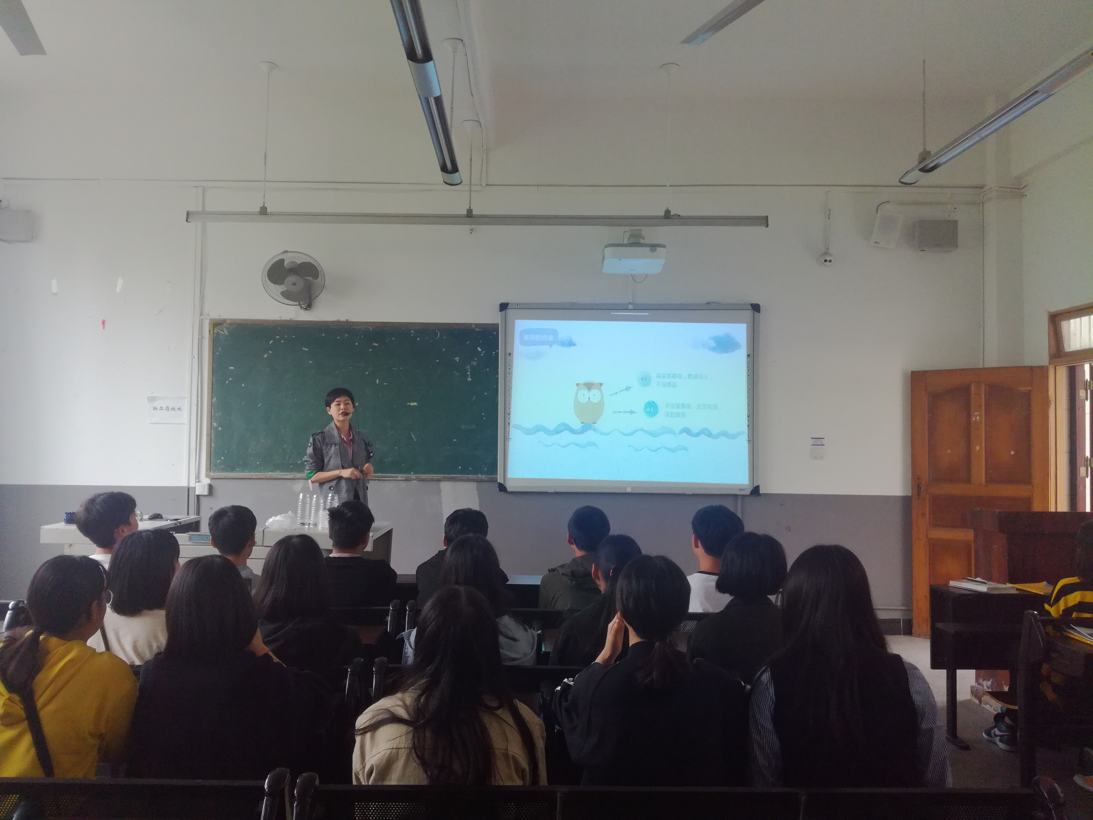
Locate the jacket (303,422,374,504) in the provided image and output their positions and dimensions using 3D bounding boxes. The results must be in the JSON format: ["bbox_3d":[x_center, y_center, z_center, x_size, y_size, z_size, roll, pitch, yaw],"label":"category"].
[{"bbox_3d":[-1.390,0.424,5.697,0.460,0.700,0.300,2,-2,-35],"label":"jacket"}]

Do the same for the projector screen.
[{"bbox_3d":[0.628,-0.087,6.422,1.969,1.431,0.070,0,-2,0],"label":"projector screen"}]

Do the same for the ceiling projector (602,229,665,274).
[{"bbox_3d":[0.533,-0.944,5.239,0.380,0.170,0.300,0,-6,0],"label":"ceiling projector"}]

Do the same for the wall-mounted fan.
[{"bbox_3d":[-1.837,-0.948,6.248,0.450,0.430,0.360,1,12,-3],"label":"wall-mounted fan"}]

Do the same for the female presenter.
[{"bbox_3d":[-1.389,0.681,5.689,0.460,1.660,0.310,2,-2,-35],"label":"female presenter"}]

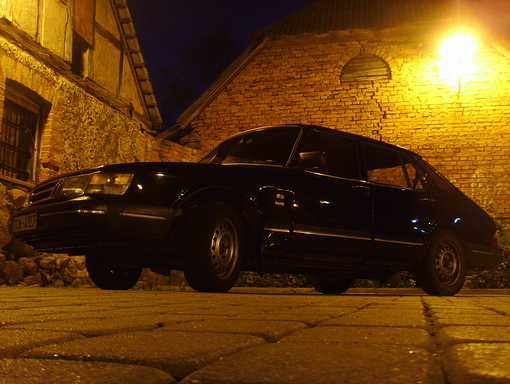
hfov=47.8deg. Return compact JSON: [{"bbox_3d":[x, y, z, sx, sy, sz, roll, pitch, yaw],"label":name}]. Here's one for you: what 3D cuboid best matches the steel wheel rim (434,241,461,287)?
[{"bbox_3d":[1.740,0.666,5.340,0.415,0.415,0.130,8,-12,-37],"label":"steel wheel rim"}]

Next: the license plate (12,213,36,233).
[{"bbox_3d":[-1.519,0.212,3.793,0.020,0.112,0.520,8,-12,-37],"label":"license plate"}]

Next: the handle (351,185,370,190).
[{"bbox_3d":[0.850,-0.035,4.624,0.200,0.040,0.040,8,-12,-37],"label":"handle"}]

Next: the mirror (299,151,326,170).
[{"bbox_3d":[0.423,-0.235,4.270,0.100,0.130,0.190,8,-12,-37],"label":"mirror"}]

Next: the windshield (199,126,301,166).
[{"bbox_3d":[-0.157,-0.309,4.933,0.200,0.550,1.420,46,-31,-23],"label":"windshield"}]

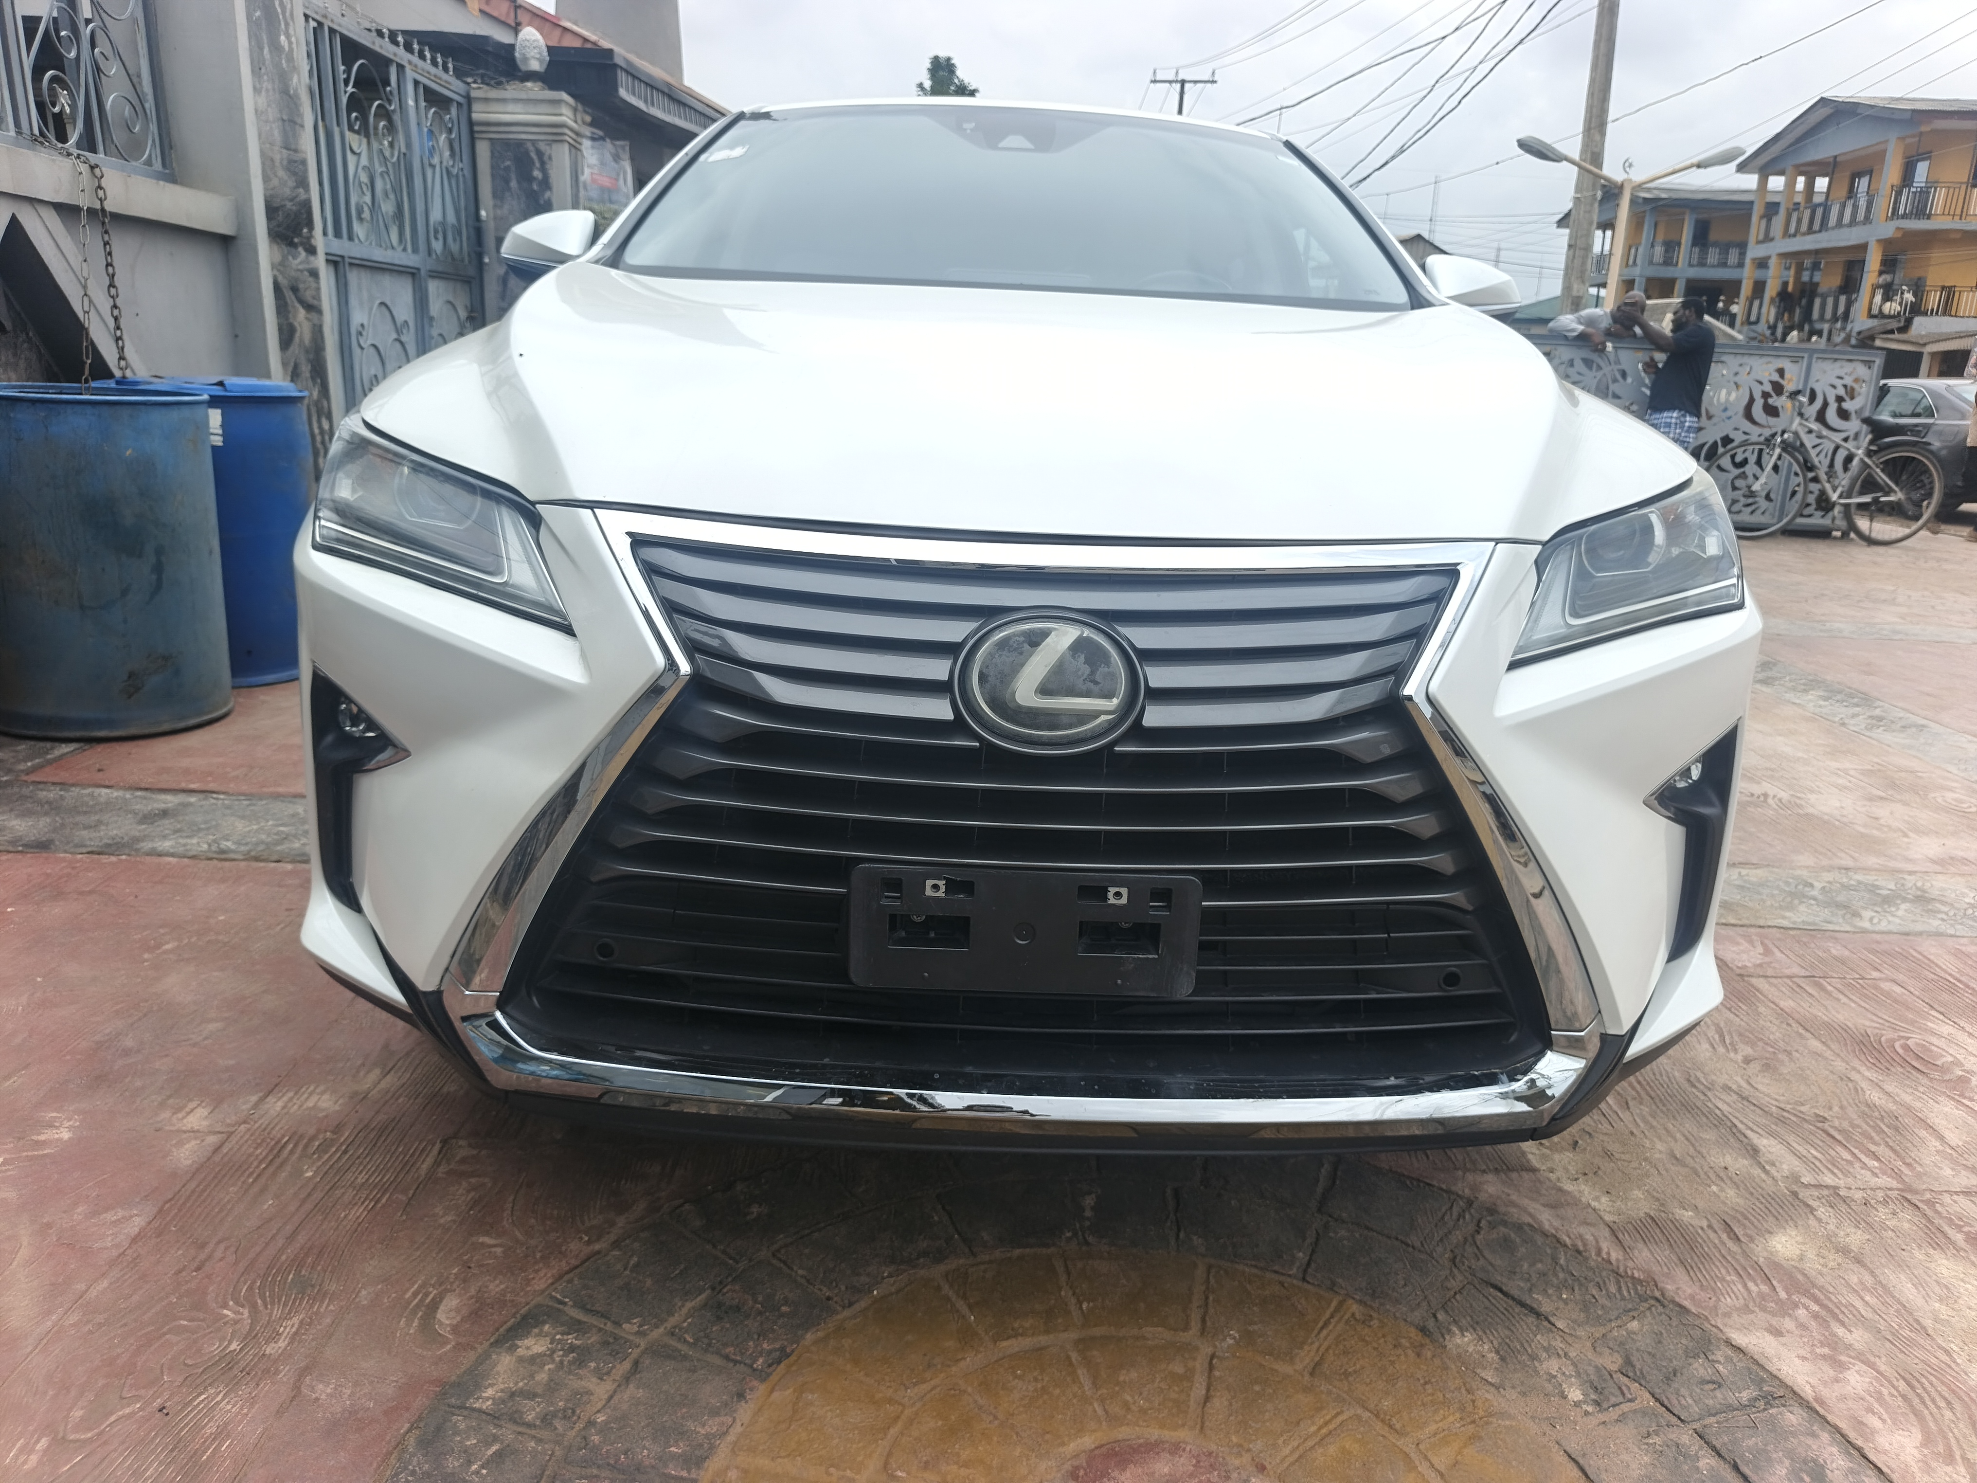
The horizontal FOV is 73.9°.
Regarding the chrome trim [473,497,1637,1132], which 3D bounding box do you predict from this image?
[{"bbox_3d":[0.045,0.079,1.255,1.160,0.600,0.180,2,16,-1],"label":"chrome trim"}]

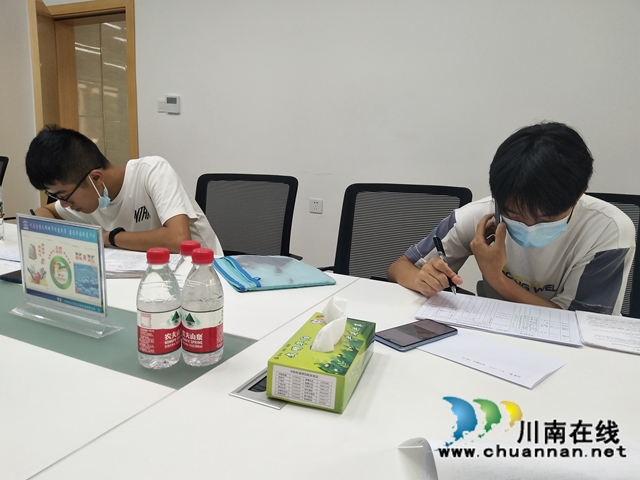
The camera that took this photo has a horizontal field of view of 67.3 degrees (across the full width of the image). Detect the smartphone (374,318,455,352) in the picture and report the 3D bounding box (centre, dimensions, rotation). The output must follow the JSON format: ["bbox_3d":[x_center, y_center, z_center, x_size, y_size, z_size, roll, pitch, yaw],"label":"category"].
[{"bbox_3d":[0.172,0.168,0.851,0.153,0.009,0.072,-6,13,-38],"label":"smartphone"}]

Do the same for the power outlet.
[{"bbox_3d":[-0.021,-0.208,2.965,0.086,0.086,0.010,7,11,24],"label":"power outlet"}]

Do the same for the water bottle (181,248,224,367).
[{"bbox_3d":[-0.173,0.096,0.714,0.064,0.170,0.064,2,10,0],"label":"water bottle"}]

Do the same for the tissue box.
[{"bbox_3d":[0.011,0.168,0.694,0.101,0.050,0.198,6,11,17],"label":"tissue box"}]

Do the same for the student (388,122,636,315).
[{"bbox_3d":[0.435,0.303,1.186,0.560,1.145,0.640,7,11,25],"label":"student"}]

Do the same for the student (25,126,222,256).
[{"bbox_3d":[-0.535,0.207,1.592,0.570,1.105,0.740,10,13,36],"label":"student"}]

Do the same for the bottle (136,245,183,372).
[{"bbox_3d":[-0.234,0.096,0.700,0.064,0.170,0.064,2,10,0],"label":"bottle"}]

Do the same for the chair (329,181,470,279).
[{"bbox_3d":[0.170,0.324,1.508,0.600,0.965,0.620,7,11,25],"label":"chair"}]

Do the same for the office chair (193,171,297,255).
[{"bbox_3d":[-0.427,0.256,1.737,0.600,0.965,0.620,7,11,25],"label":"office chair"}]

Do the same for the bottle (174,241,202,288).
[{"bbox_3d":[-0.206,0.084,0.770,0.064,0.170,0.064,2,10,0],"label":"bottle"}]

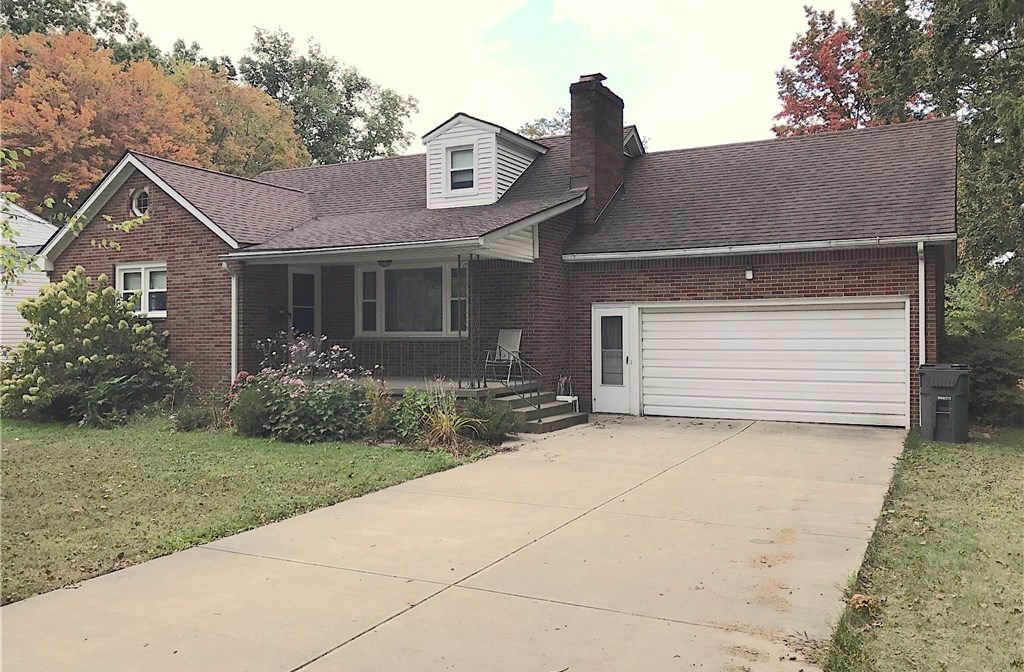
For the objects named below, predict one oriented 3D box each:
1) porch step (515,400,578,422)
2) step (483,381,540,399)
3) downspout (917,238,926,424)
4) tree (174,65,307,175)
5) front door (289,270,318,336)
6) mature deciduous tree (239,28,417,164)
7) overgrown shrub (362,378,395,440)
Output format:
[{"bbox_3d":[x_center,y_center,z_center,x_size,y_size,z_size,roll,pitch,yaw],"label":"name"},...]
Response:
[{"bbox_3d":[0.534,1.337,14.430,0.330,0.180,2.000,0,0,27],"label":"porch step"},{"bbox_3d":[-0.079,0.950,14.554,0.330,0.190,2.250,0,0,27],"label":"step"},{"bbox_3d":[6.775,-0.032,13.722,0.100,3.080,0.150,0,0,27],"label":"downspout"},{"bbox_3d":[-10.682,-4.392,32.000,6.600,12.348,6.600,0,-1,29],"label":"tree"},{"bbox_3d":[-4.398,-0.322,17.461,0.080,2.160,0.900,0,0,27],"label":"front door"},{"bbox_3d":[-8.464,-6.135,38.000,8.800,15.944,8.800,0,-1,29],"label":"mature deciduous tree"},{"bbox_3d":[-2.119,1.141,13.150,0.520,0.933,0.500,0,-1,29],"label":"overgrown shrub"}]

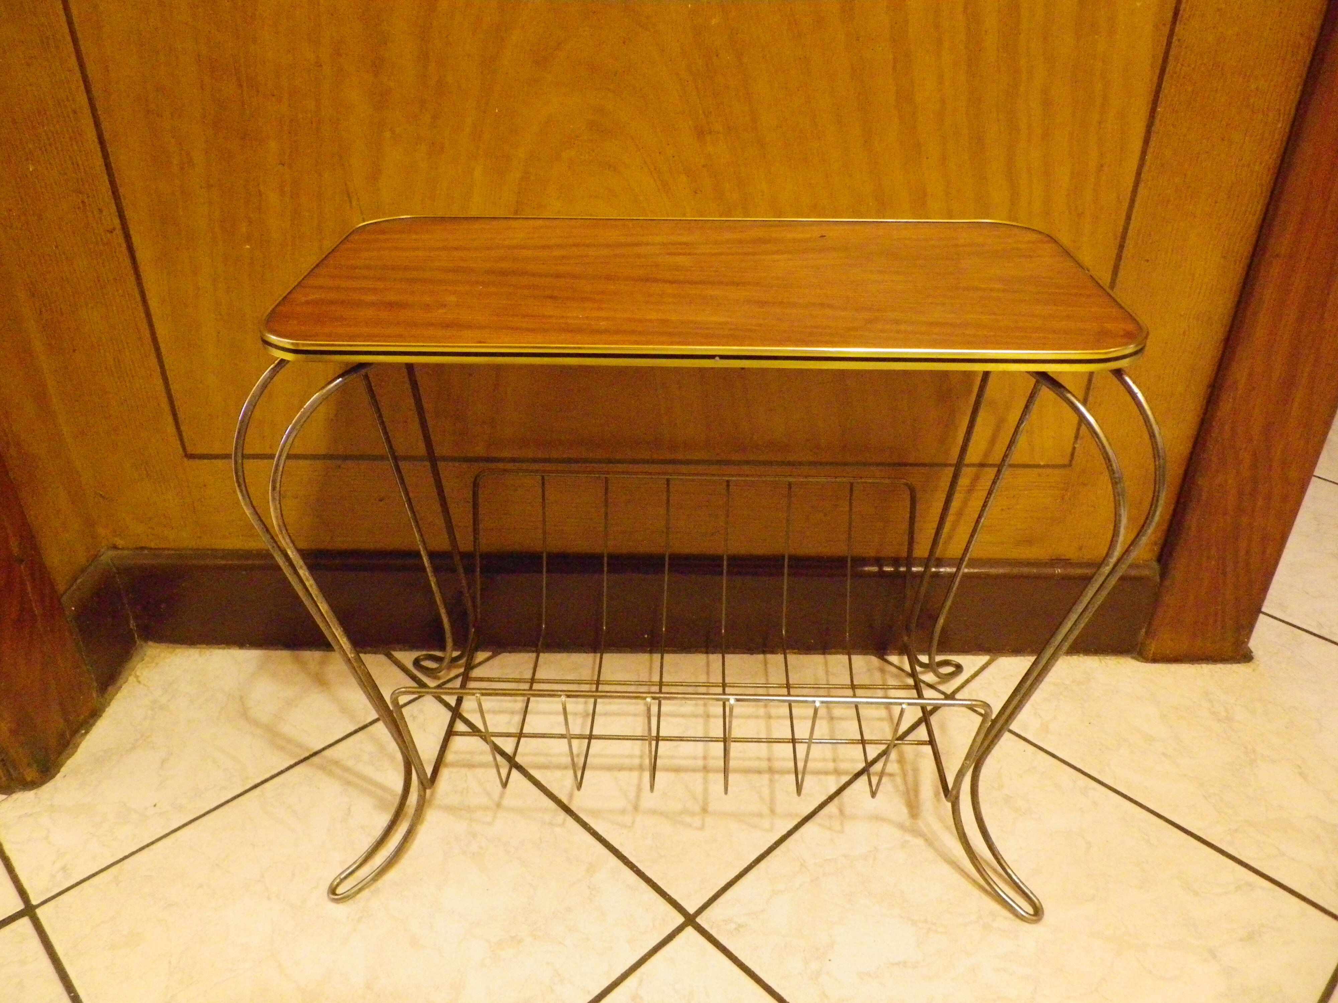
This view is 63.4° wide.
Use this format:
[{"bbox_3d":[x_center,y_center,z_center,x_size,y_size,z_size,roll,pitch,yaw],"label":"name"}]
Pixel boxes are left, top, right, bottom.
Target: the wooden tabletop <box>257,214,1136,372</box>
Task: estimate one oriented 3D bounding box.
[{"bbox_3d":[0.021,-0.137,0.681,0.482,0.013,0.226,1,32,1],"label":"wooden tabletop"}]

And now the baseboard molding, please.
[{"bbox_3d":[-0.038,0.095,1.032,0.992,0.098,0.024,1,32,1],"label":"baseboard molding"}]

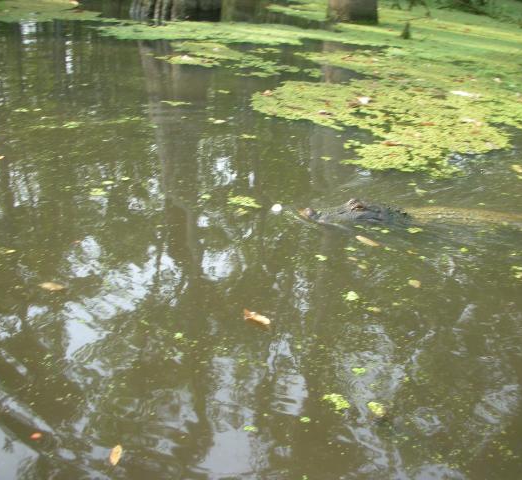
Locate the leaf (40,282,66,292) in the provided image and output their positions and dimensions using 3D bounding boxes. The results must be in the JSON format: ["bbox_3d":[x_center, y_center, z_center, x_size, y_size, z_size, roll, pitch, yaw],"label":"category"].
[{"bbox_3d":[-0.694,0.156,2.149,0.096,0.015,0.046,5,26,10],"label":"leaf"}]

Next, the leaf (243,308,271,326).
[{"bbox_3d":[-0.012,0.236,1.982,0.105,0.028,0.042,21,32,36],"label":"leaf"}]

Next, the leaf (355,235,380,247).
[{"bbox_3d":[0.411,0.003,2.496,0.108,0.015,0.043,22,33,38],"label":"leaf"}]

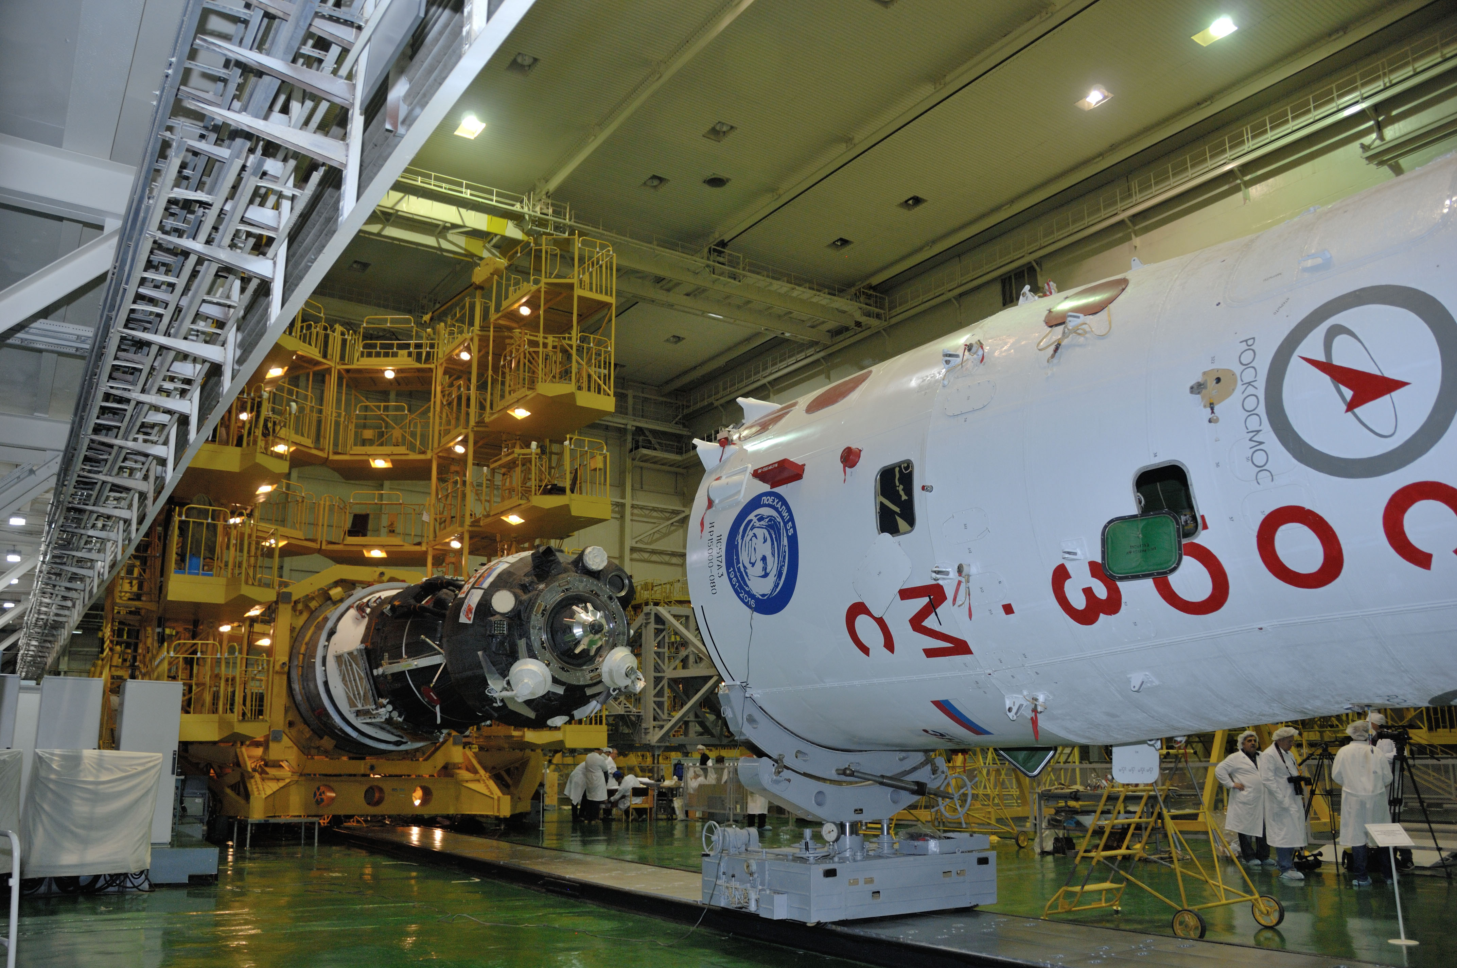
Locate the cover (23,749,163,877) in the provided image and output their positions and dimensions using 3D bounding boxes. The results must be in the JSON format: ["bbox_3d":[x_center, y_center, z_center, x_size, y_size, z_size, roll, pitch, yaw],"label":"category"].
[{"bbox_3d":[-6.955,3.612,11.961,1.240,1.380,0.650,9,-17,-33],"label":"cover"}]

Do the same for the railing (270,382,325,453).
[{"bbox_3d":[-9.213,-1.428,23.400,0.120,1.200,1.500,-6,-14,23],"label":"railing"}]

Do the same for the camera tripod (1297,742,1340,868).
[{"bbox_3d":[7.160,3.908,13.271,0.600,1.500,0.550,4,-14,-17],"label":"camera tripod"}]

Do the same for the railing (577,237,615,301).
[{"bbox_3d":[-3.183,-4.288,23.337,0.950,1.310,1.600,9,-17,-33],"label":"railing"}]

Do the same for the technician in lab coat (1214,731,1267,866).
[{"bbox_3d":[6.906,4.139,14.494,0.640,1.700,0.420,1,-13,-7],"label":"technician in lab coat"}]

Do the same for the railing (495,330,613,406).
[{"bbox_3d":[-3.632,-2.203,22.614,1.950,1.380,1.900,9,-17,-33],"label":"railing"}]

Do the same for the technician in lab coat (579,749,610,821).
[{"bbox_3d":[-2.899,6.435,23.585,0.500,1.620,0.480,-10,-16,36],"label":"technician in lab coat"}]

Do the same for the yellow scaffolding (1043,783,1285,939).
[{"bbox_3d":[3.730,3.176,9.692,1.240,1.470,1.870,9,-17,-33],"label":"yellow scaffolding"}]

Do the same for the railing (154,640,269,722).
[{"bbox_3d":[-8.310,3.236,17.585,1.620,1.300,1.500,9,-17,-33],"label":"railing"}]

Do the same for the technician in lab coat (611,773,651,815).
[{"bbox_3d":[-2.091,6.679,23.516,0.800,1.020,0.550,-2,-13,5],"label":"technician in lab coat"}]

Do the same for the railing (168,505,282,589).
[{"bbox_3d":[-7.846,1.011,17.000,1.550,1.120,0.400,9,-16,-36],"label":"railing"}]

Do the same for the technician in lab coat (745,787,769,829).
[{"bbox_3d":[0.570,5.745,21.094,0.400,1.700,0.500,-10,-16,35],"label":"technician in lab coat"}]

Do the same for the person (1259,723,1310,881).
[{"bbox_3d":[6.447,3.709,12.679,0.550,1.740,0.450,12,-19,-43],"label":"person"}]

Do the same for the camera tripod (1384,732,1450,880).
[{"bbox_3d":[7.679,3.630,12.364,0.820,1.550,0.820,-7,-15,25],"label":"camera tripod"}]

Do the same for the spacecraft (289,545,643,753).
[{"bbox_3d":[-3.804,2.484,16.029,2.960,2.960,7.900,9,-17,-33],"label":"spacecraft"}]

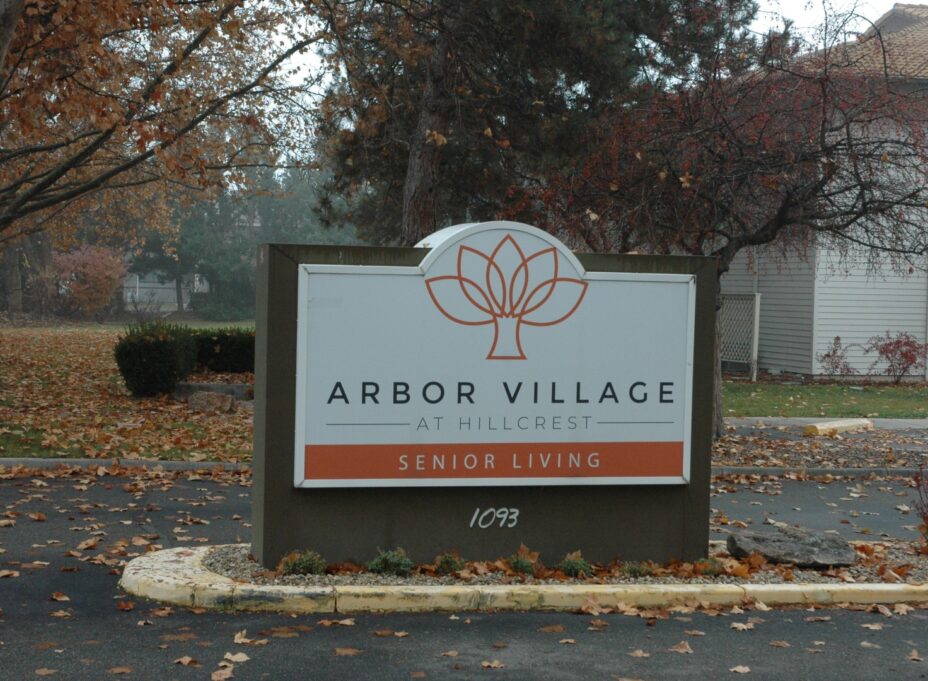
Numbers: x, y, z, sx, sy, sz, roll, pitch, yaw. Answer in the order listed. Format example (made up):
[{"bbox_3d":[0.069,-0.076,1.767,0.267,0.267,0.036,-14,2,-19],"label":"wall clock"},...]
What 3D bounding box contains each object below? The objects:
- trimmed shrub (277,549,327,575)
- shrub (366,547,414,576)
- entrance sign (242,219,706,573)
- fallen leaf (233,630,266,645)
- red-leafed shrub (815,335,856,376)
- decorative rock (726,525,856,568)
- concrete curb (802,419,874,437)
[{"bbox_3d":[-0.805,1.100,8.500,0.235,0.135,0.200,1,2,0],"label":"trimmed shrub"},{"bbox_3d":[-0.368,1.102,8.540,0.240,0.150,0.210,1,2,0],"label":"shrub"},{"bbox_3d":[0.123,0.276,9.191,2.453,1.821,0.526,1,2,-15],"label":"entrance sign"},{"bbox_3d":[-0.922,1.274,7.330,0.145,0.045,0.100,1,2,0],"label":"fallen leaf"},{"bbox_3d":[6.313,0.302,28.900,0.670,0.700,0.550,1,2,0],"label":"red-leafed shrub"},{"bbox_3d":[1.786,1.118,9.300,0.650,0.170,0.400,2,2,14],"label":"decorative rock"},{"bbox_3d":[4.319,0.981,19.581,0.160,0.115,1.750,2,2,33],"label":"concrete curb"}]

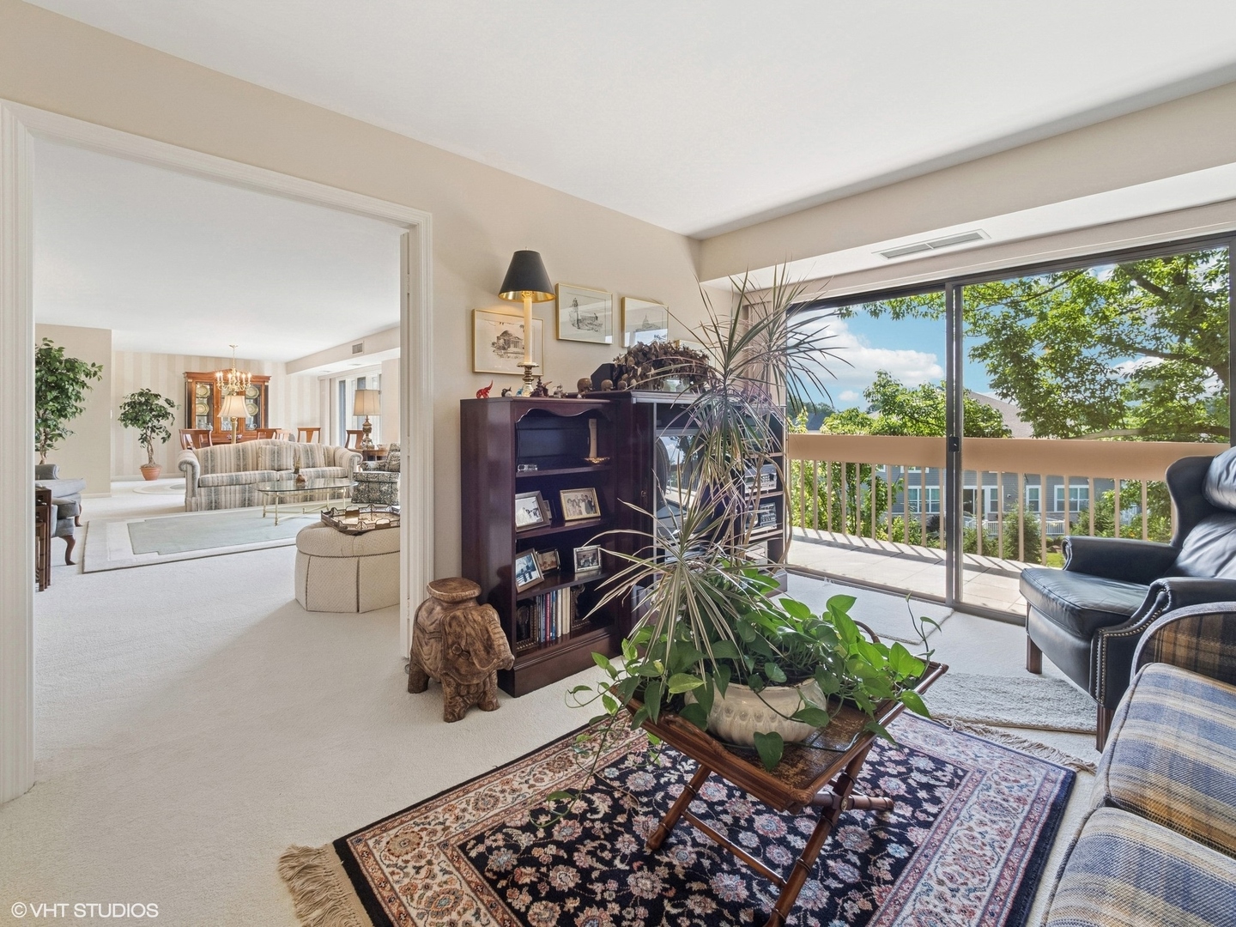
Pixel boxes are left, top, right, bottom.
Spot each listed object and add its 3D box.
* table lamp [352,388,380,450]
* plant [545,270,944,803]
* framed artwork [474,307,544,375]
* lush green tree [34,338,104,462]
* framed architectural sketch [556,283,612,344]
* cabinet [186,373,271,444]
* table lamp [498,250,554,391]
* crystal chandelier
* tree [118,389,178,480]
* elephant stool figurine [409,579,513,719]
[{"bbox_3d":[-3.921,-0.694,7.837,0.405,0.949,0.402,-3,5,-43],"label":"table lamp"},{"bbox_3d":[0.390,0.190,1.400,1.000,1.420,0.800,0,4,0],"label":"plant"},{"bbox_3d":[-0.573,-0.645,2.704,0.429,0.324,0.027,-3,4,-40],"label":"framed artwork"},{"bbox_3d":[-7.320,-0.500,6.420,1.000,2.200,1.000,-3,5,-41],"label":"lush green tree"},{"bbox_3d":[-0.183,-0.899,3.035,0.427,0.325,0.027,-3,4,-40],"label":"framed architectural sketch"},{"bbox_3d":[-7.840,-0.800,10.080,1.380,2.130,0.450,-3,5,-41],"label":"cabinet"},{"bbox_3d":[-0.436,-0.665,2.390,0.270,0.700,0.270,0,4,0],"label":"table lamp"},{"bbox_3d":[-6.680,-1.620,8.700,0.530,0.870,0.530,-3,5,-41],"label":"crystal chandelier"},{"bbox_3d":[-8.740,-0.540,9.300,0.800,1.720,0.780,-3,5,-41],"label":"tree"},{"bbox_3d":[-0.677,0.756,2.101,0.487,0.477,0.245,3,5,44],"label":"elephant stool figurine"}]

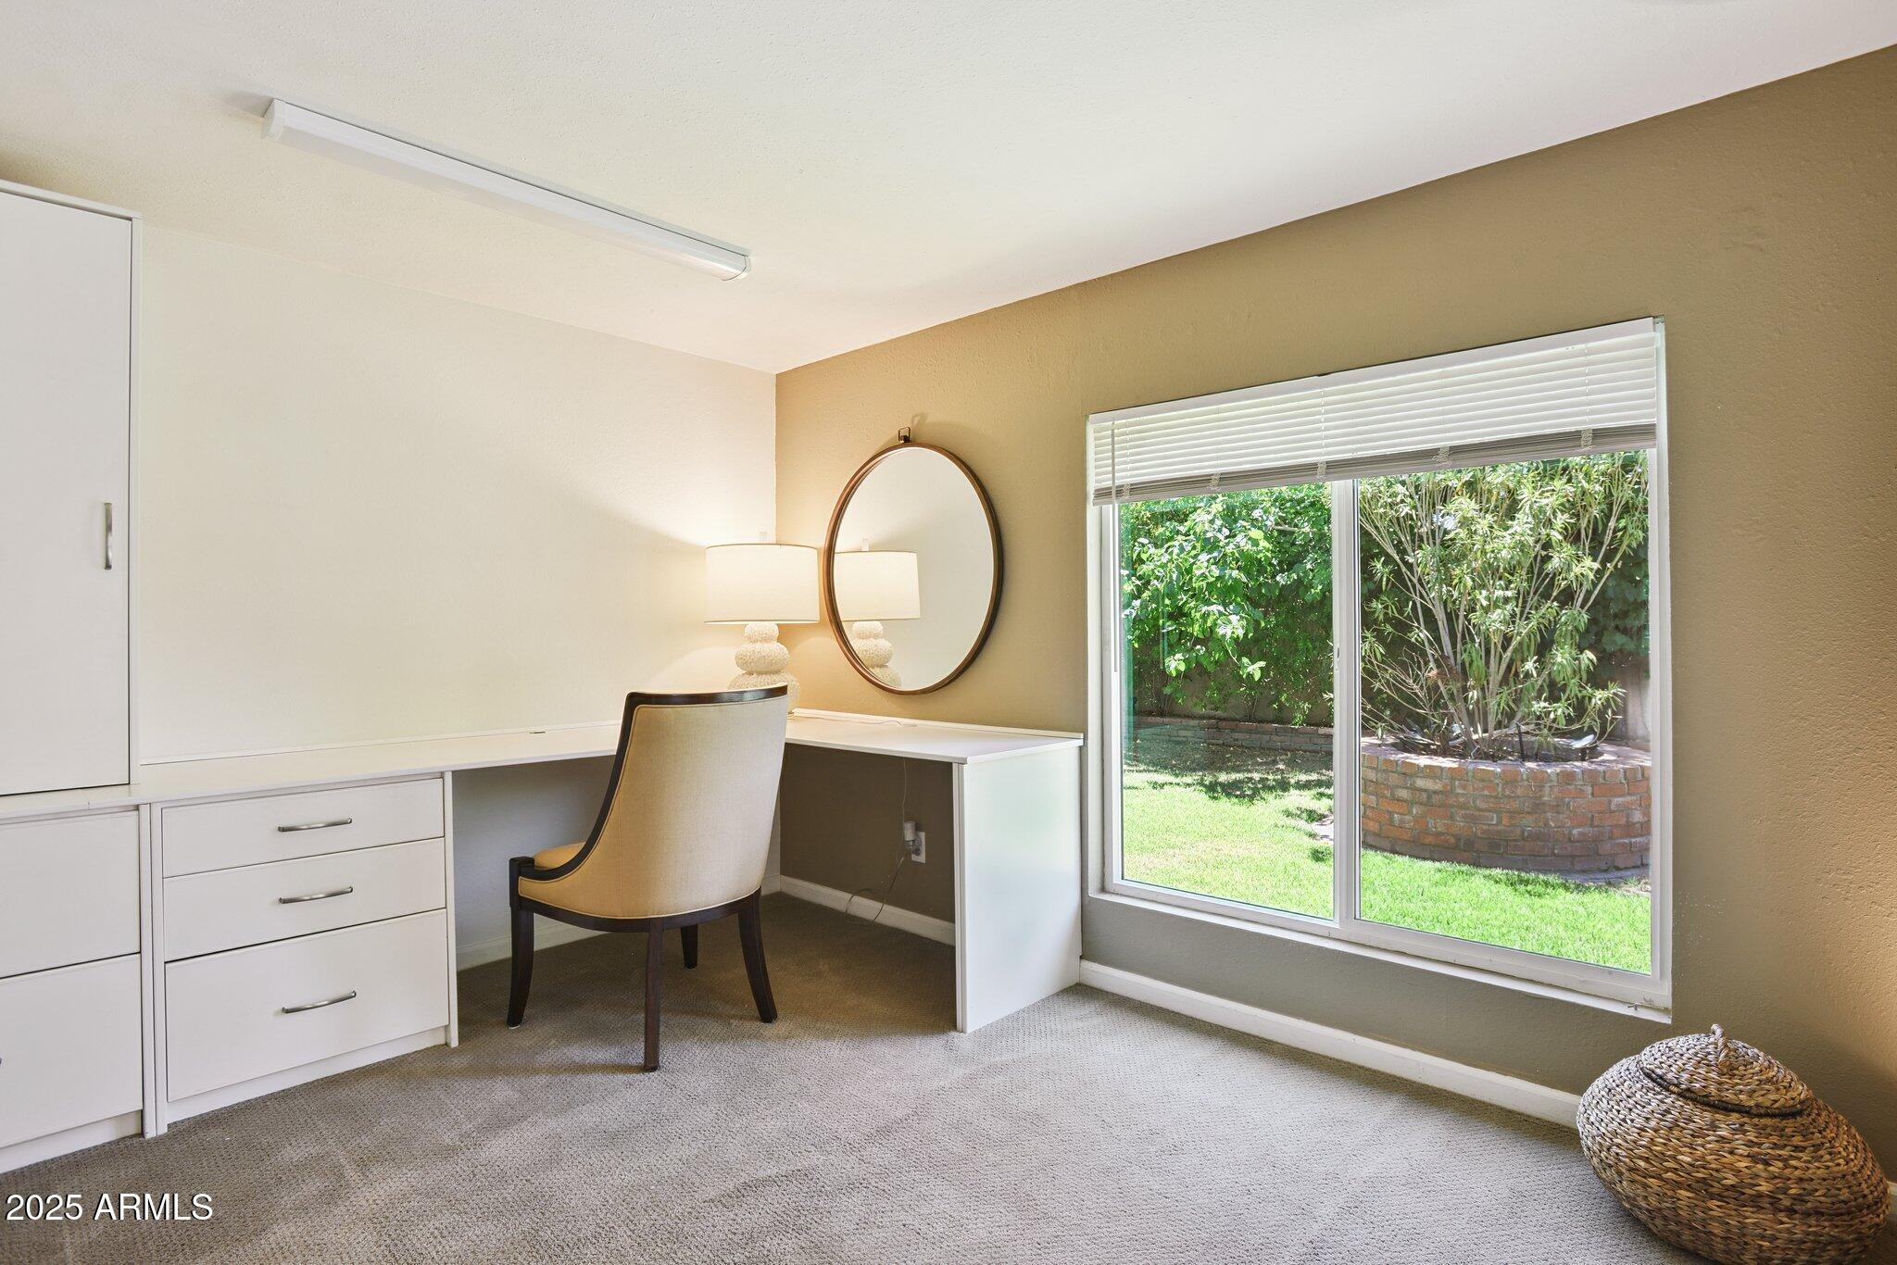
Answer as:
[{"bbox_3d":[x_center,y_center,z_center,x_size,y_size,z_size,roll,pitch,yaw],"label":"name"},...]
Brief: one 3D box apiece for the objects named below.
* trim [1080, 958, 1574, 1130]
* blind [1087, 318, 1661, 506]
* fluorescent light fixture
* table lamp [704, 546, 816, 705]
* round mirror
[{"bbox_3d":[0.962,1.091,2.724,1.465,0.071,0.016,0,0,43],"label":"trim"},{"bbox_3d":[1.009,-0.548,2.705,1.485,0.288,0.050,0,0,43],"label":"blind"},{"bbox_3d":[-1.035,-1.079,2.548,0.106,0.064,1.191,0,0,43],"label":"fluorescent light fixture"},{"bbox_3d":[-0.717,0.004,3.868,0.438,0.697,0.438,0,0,0],"label":"table lamp"},{"bbox_3d":[-0.160,-0.234,3.745,0.930,0.930,0.033,0,1,43],"label":"round mirror"}]

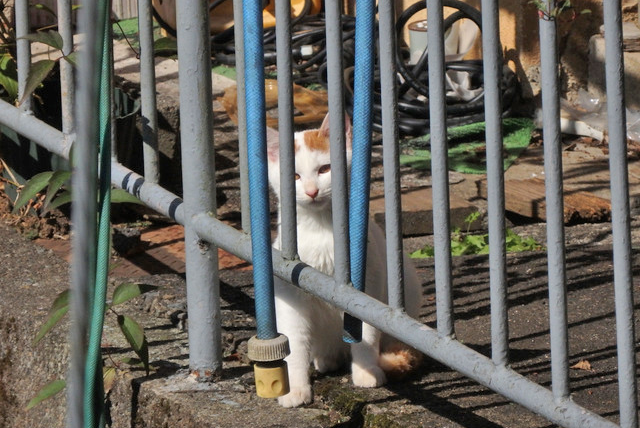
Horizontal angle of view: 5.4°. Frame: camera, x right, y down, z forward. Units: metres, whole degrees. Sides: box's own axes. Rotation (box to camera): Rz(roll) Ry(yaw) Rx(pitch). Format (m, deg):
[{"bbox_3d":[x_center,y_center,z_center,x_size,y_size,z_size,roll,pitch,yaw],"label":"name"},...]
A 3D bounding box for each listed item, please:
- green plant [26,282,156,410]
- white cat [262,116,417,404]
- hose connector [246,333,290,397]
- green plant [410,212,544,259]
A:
[{"bbox_3d":[-0.227,0.132,6.710,0.125,0.115,0.100,-2,12,0],"label":"green plant"},{"bbox_3d":[0.021,0.036,6.612,0.125,0.265,0.205,2,13,18],"label":"white cat"},{"bbox_3d":[-0.050,0.148,6.558,0.041,0.055,0.041,-5,16,1],"label":"hose connector"},{"bbox_3d":[0.168,0.024,7.207,0.138,0.038,0.080,-2,12,0],"label":"green plant"}]

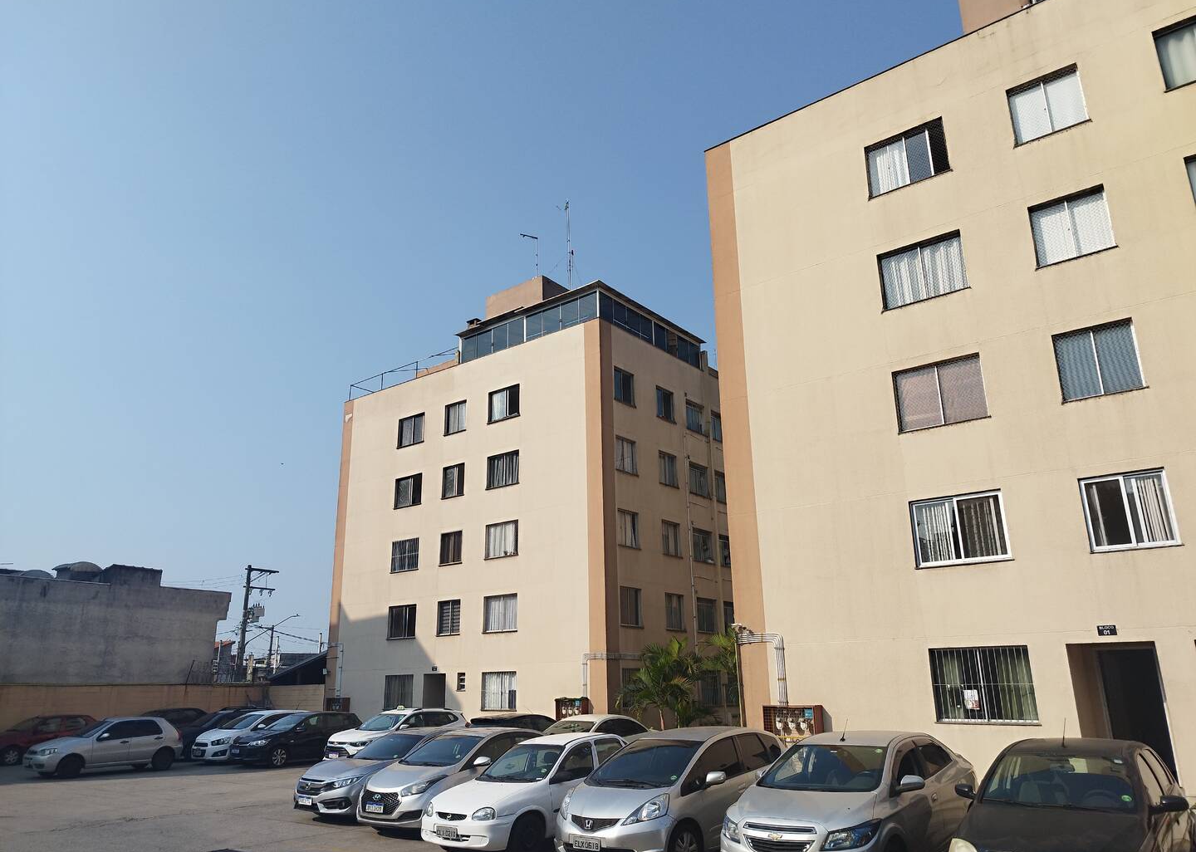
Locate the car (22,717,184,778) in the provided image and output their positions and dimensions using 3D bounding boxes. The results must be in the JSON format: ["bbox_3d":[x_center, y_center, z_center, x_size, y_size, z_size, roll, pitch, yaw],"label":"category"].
[{"bbox_3d":[-13.352,8.662,23.533,1.640,1.440,3.830,-14,-22,37],"label":"car"}]

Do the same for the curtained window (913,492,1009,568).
[{"bbox_3d":[6.431,1.865,15.372,1.579,1.204,0.120,-14,-21,36],"label":"curtained window"}]

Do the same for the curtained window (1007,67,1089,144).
[{"bbox_3d":[8.375,-5.948,16.116,1.201,1.204,0.120,-14,-21,36],"label":"curtained window"}]

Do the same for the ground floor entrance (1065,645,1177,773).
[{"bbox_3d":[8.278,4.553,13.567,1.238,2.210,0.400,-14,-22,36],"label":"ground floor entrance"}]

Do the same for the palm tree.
[{"bbox_3d":[1.766,7.574,24.474,2.230,3.170,2.230,-1,-17,0],"label":"palm tree"}]

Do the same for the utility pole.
[{"bbox_3d":[-21.559,13.891,54.154,0.700,10.064,2.300,-14,-21,36],"label":"utility pole"}]

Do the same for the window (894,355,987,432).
[{"bbox_3d":[6.388,-0.570,16.127,1.579,1.204,0.120,-14,-21,36],"label":"window"}]

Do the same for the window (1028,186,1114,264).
[{"bbox_3d":[8.532,-3.586,15.582,1.235,1.243,0.080,-14,-22,36],"label":"window"}]

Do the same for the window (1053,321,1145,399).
[{"bbox_3d":[8.592,-1.099,14.826,1.235,1.243,0.120,-14,-22,36],"label":"window"}]

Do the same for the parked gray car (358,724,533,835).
[{"bbox_3d":[-1.928,5.662,13.958,1.690,1.470,4.100,-14,-22,35],"label":"parked gray car"}]

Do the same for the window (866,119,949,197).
[{"bbox_3d":[6.391,-5.544,17.911,1.634,1.243,0.080,-14,-22,36],"label":"window"}]

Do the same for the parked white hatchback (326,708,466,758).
[{"bbox_3d":[-5.663,8.892,24.641,1.790,1.630,4.270,-14,-21,36],"label":"parked white hatchback"}]

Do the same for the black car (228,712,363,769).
[{"bbox_3d":[-8.886,9.351,25.889,1.740,1.490,4.160,-14,-21,35],"label":"black car"}]

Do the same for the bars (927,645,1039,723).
[{"bbox_3d":[6.474,4.383,14.591,1.579,1.207,0.120,-14,-21,36],"label":"bars"}]

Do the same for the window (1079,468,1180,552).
[{"bbox_3d":[8.501,1.357,13.850,1.201,1.204,0.120,-14,-21,36],"label":"window"}]

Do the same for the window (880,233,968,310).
[{"bbox_3d":[6.346,-3.005,16.882,1.579,1.204,0.120,-14,-21,36],"label":"window"}]

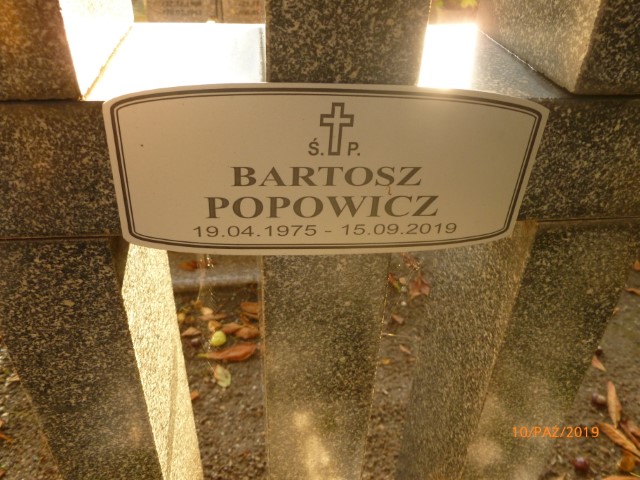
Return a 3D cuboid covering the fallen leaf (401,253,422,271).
[{"bbox_3d":[0.252,0.059,1.424,0.036,0.018,0.070,-18,37,-29],"label":"fallen leaf"}]

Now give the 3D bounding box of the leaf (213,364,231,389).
[{"bbox_3d":[-0.199,0.277,1.050,0.028,0.012,0.054,-9,33,-17],"label":"leaf"}]

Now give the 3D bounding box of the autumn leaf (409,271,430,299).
[{"bbox_3d":[0.285,0.127,1.481,0.065,0.025,0.098,12,34,16],"label":"autumn leaf"}]

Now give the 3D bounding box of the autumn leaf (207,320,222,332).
[{"bbox_3d":[-0.238,0.197,1.176,0.034,0.014,0.026,2,32,0],"label":"autumn leaf"}]

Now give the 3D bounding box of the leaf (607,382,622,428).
[{"bbox_3d":[0.652,0.362,1.146,0.032,0.015,0.128,12,34,16],"label":"leaf"}]

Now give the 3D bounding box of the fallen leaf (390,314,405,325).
[{"bbox_3d":[0.204,0.209,1.363,0.022,0.012,0.043,-25,41,-35],"label":"fallen leaf"}]

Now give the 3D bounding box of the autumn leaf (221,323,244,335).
[{"bbox_3d":[-0.223,0.225,1.318,0.054,0.015,0.035,-6,34,-12],"label":"autumn leaf"}]

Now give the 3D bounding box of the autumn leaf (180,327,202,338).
[{"bbox_3d":[-0.287,0.207,1.156,0.047,0.014,0.024,2,32,0],"label":"autumn leaf"}]

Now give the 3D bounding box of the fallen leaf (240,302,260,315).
[{"bbox_3d":[-0.163,0.163,1.235,0.052,0.013,0.028,2,32,0],"label":"fallen leaf"}]

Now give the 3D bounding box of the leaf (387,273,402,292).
[{"bbox_3d":[0.215,0.123,1.494,0.030,0.015,0.093,-9,35,-16],"label":"leaf"}]

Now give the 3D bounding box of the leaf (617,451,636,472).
[{"bbox_3d":[0.607,0.439,1.026,0.032,0.015,0.035,1,33,-2],"label":"leaf"}]

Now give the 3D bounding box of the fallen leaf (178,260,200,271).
[{"bbox_3d":[-0.362,0.071,1.436,0.060,0.018,0.035,-5,34,-10],"label":"fallen leaf"}]

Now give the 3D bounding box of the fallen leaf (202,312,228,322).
[{"bbox_3d":[-0.247,0.179,1.205,0.064,0.012,0.022,2,32,0],"label":"fallen leaf"}]

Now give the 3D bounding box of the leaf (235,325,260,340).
[{"bbox_3d":[-0.183,0.233,1.304,0.060,0.018,0.040,-5,34,-11],"label":"leaf"}]

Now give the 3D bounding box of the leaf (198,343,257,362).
[{"bbox_3d":[-0.197,0.241,1.103,0.122,0.018,0.036,-7,33,-14],"label":"leaf"}]

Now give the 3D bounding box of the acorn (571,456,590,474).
[{"bbox_3d":[0.451,0.389,0.896,0.026,0.025,0.026,2,32,0],"label":"acorn"}]

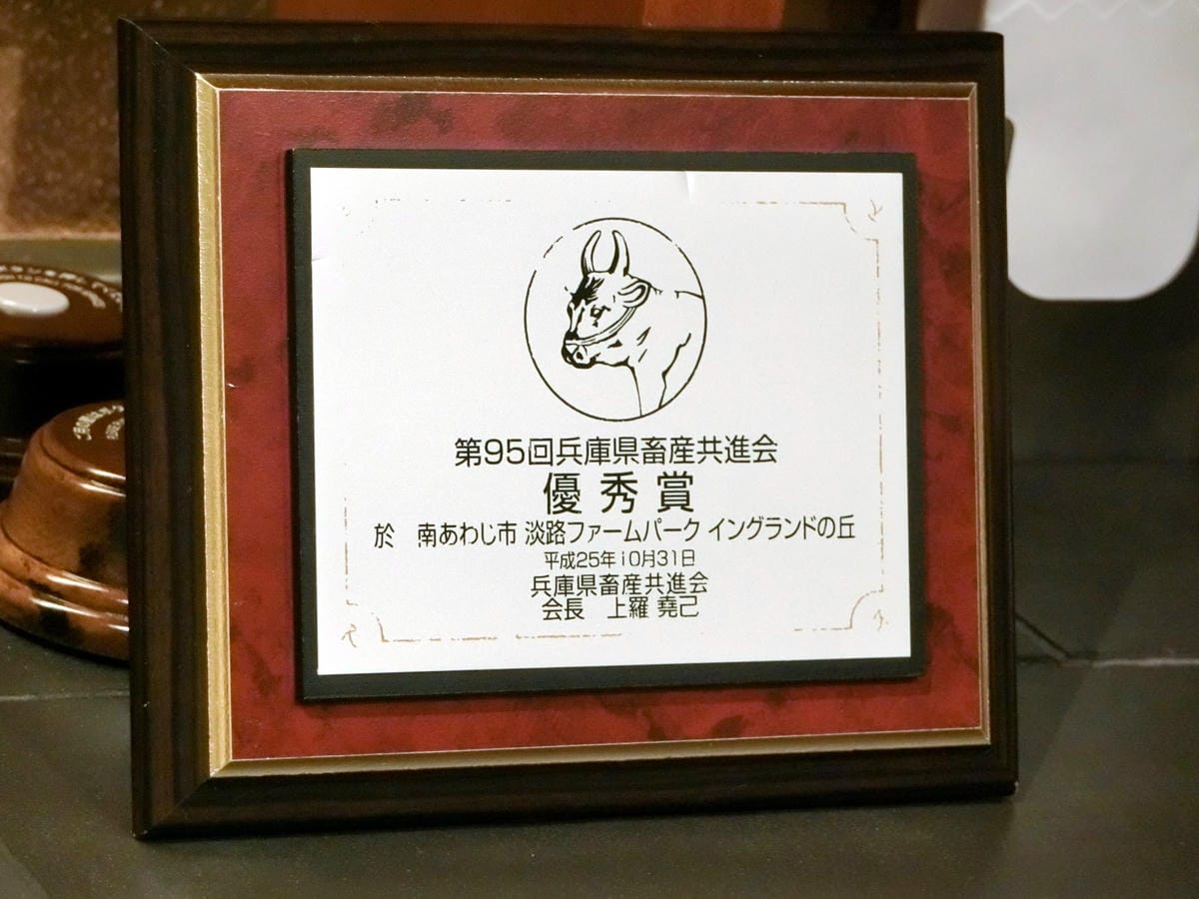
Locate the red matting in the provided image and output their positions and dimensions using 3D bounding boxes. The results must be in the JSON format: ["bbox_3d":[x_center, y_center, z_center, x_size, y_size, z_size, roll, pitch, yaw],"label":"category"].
[{"bbox_3d":[0.003,-0.008,1.577,0.225,0.177,0.008,-1,0,-25],"label":"red matting"}]

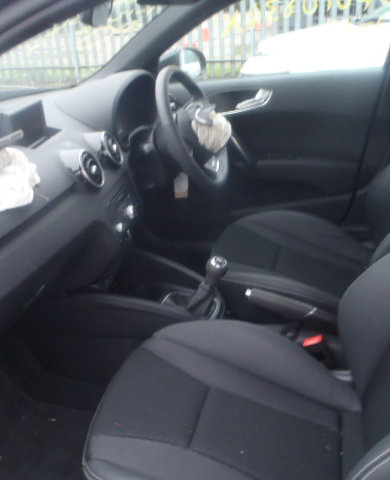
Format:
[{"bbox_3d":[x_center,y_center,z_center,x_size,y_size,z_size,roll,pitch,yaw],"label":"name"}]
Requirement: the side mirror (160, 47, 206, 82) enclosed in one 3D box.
[{"bbox_3d":[-0.044,-0.642,1.902,0.125,0.135,0.200,6,24,23],"label":"side mirror"}]

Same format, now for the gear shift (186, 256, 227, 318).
[{"bbox_3d":[0.030,0.110,1.257,0.110,0.160,0.080,2,23,15],"label":"gear shift"}]

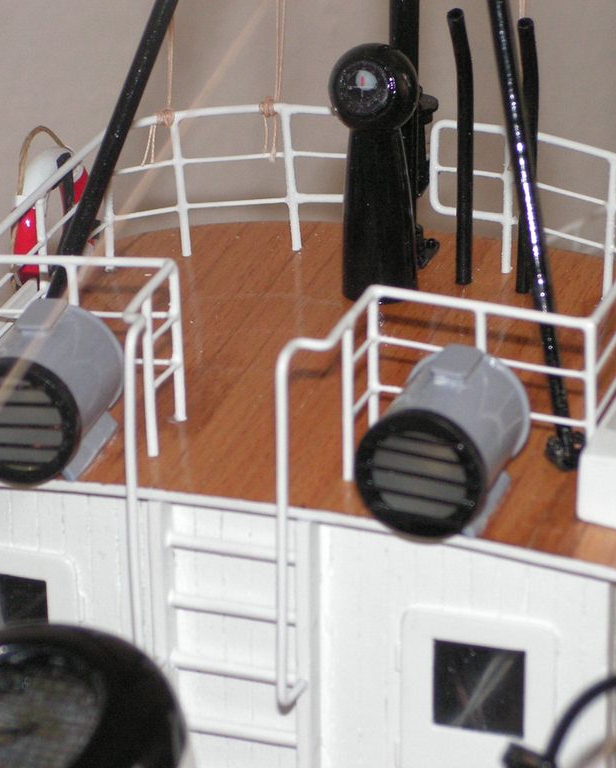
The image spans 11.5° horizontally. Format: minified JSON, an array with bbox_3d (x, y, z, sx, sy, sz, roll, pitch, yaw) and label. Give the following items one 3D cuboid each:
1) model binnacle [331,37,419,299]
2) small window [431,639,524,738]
[{"bbox_3d":[0.015,-0.049,0.683,0.020,0.058,0.020,7,25,15],"label":"model binnacle"},{"bbox_3d":[0.034,0.061,0.605,0.019,0.019,0.002,7,25,15],"label":"small window"}]

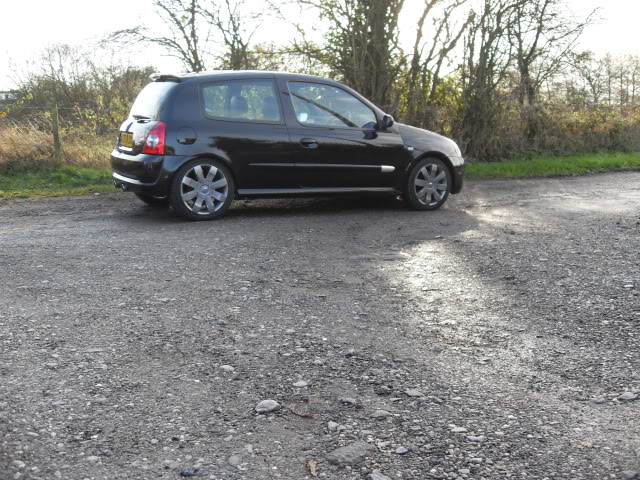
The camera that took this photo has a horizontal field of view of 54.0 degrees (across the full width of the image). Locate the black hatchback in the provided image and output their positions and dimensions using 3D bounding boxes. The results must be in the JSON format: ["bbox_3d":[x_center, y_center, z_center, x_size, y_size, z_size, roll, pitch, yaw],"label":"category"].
[{"bbox_3d":[-0.202,-1.031,6.861,3.800,1.420,1.680,-4,9,-28],"label":"black hatchback"}]

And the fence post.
[{"bbox_3d":[-4.710,-1.838,11.223,0.110,1.134,0.110,-3,8,-22],"label":"fence post"}]

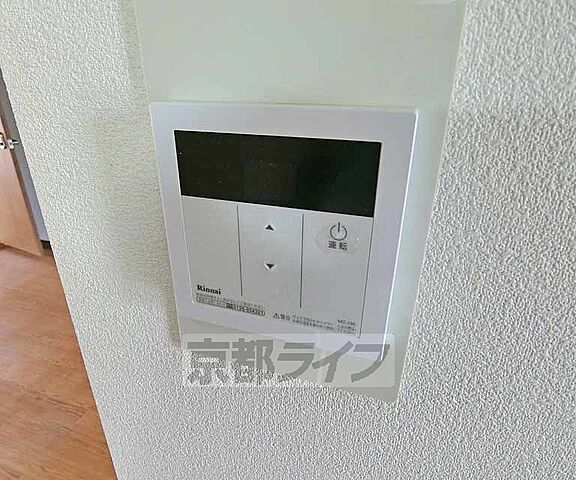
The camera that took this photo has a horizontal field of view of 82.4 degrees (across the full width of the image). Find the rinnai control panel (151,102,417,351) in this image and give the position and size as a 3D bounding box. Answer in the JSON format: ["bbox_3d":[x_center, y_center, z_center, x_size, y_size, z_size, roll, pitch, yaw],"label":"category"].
[{"bbox_3d":[-0.006,-0.005,0.174,0.122,0.122,0.020,8,24,16],"label":"rinnai control panel"}]

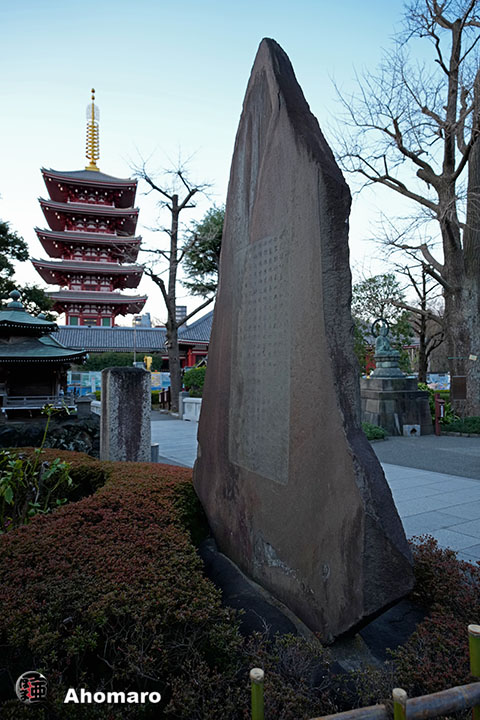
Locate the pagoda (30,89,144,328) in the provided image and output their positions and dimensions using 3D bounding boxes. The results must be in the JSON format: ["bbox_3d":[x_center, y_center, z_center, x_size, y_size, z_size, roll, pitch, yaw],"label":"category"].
[{"bbox_3d":[-26.200,-24.335,78.488,17.500,48.300,17.500,1,-3,-16],"label":"pagoda"}]

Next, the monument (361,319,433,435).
[{"bbox_3d":[4.451,0.460,13.192,1.800,3.394,1.800,1,-3,-16],"label":"monument"}]

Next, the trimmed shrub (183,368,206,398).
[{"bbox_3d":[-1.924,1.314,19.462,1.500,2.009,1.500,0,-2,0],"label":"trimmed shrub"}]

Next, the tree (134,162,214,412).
[{"bbox_3d":[-3.103,-3.584,21.169,4.200,12.074,4.000,0,-2,0],"label":"tree"}]

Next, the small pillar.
[{"bbox_3d":[-1.436,0.928,5.566,0.510,1.678,0.510,1,-3,-28],"label":"small pillar"}]

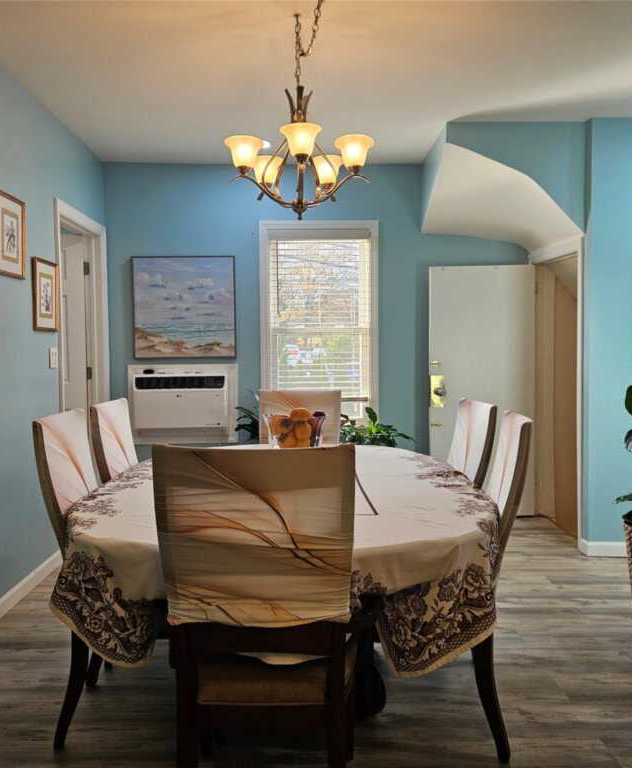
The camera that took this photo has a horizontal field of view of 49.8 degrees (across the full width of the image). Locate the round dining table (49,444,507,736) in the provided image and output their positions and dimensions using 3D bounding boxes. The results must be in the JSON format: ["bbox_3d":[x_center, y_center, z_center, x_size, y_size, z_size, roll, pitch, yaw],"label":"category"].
[{"bbox_3d":[-0.099,0.735,2.534,1.360,0.765,1.950,-1,3,-2],"label":"round dining table"}]

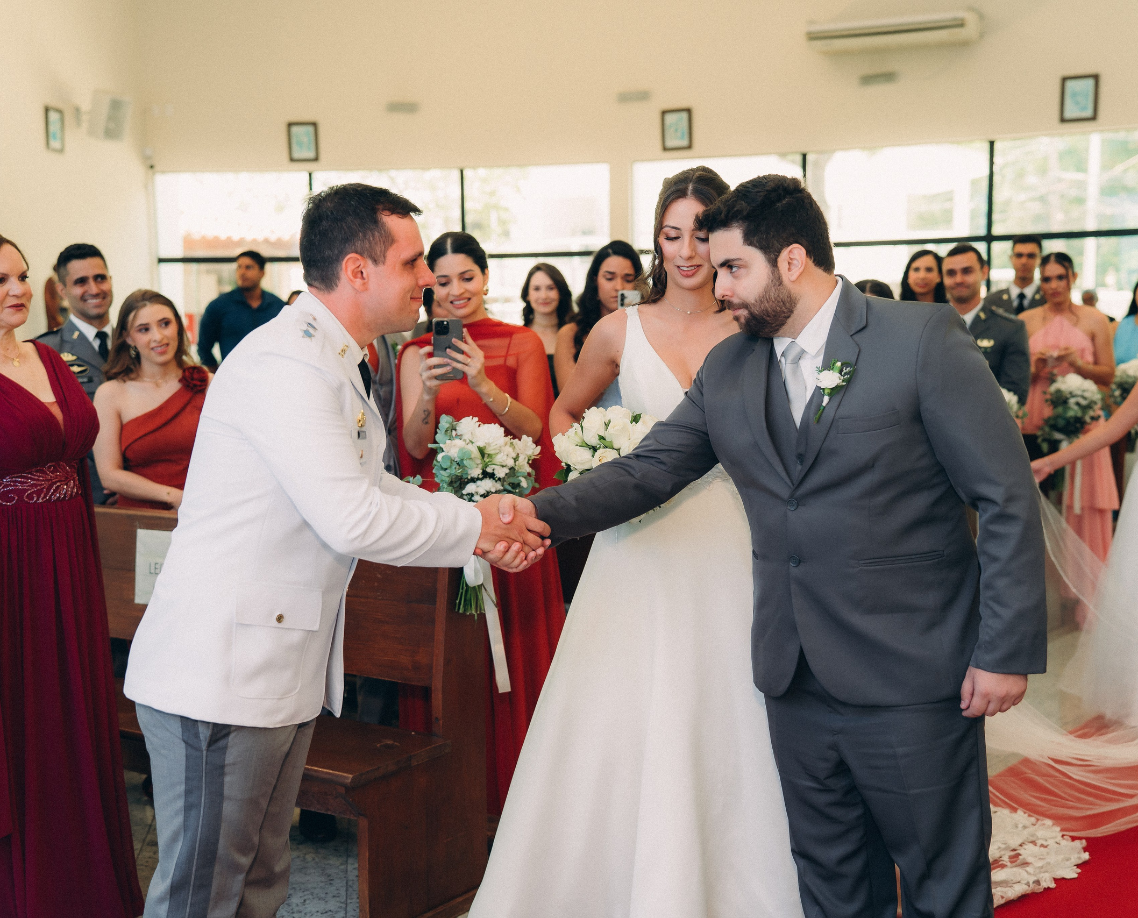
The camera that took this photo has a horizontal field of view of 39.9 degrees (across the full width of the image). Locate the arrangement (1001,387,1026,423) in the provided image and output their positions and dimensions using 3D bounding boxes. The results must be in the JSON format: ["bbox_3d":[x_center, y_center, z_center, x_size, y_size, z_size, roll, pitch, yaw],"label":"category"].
[{"bbox_3d":[1.636,-0.109,6.000,0.270,0.380,0.260,0,6,12],"label":"arrangement"}]

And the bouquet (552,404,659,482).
[{"bbox_3d":[0.072,-0.005,2.880,0.210,0.210,0.210,-1,6,6],"label":"bouquet"}]

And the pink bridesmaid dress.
[{"bbox_3d":[2.175,0.050,6.824,0.430,1.344,0.350,1,7,23],"label":"pink bridesmaid dress"}]

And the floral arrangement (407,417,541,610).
[{"bbox_3d":[-0.231,0.134,3.800,0.300,0.470,0.260,-3,6,-12],"label":"floral arrangement"}]

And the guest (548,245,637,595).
[{"bbox_3d":[0.131,0.178,4.842,0.440,1.678,0.360,0,6,9],"label":"guest"}]

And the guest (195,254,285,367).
[{"bbox_3d":[-1.878,-0.292,9.388,0.580,1.800,0.330,-1,5,-3],"label":"guest"}]

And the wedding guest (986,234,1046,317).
[{"bbox_3d":[2.206,-0.192,7.684,0.520,1.797,0.320,1,6,23],"label":"wedding guest"}]

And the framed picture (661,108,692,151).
[{"bbox_3d":[0.786,-2.395,11.400,0.225,0.300,0.030,1,6,17],"label":"framed picture"}]

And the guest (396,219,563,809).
[{"bbox_3d":[-0.240,0.220,4.329,0.480,1.679,0.480,0,5,9],"label":"guest"}]

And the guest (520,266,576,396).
[{"bbox_3d":[-0.080,0.003,6.678,0.430,1.666,0.290,0,5,7],"label":"guest"}]

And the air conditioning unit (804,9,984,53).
[{"bbox_3d":[2.075,-2.718,10.000,1.080,0.210,0.230,2,7,25],"label":"air conditioning unit"}]

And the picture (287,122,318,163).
[{"bbox_3d":[-1.936,-2.305,11.400,0.215,0.278,0.025,0,6,10],"label":"picture"}]

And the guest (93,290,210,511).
[{"bbox_3d":[-1.239,0.266,4.836,0.420,1.567,0.310,-2,6,-9],"label":"guest"}]

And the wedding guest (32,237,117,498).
[{"bbox_3d":[-1.566,0.138,5.280,0.520,1.705,0.320,-4,6,-27],"label":"wedding guest"}]

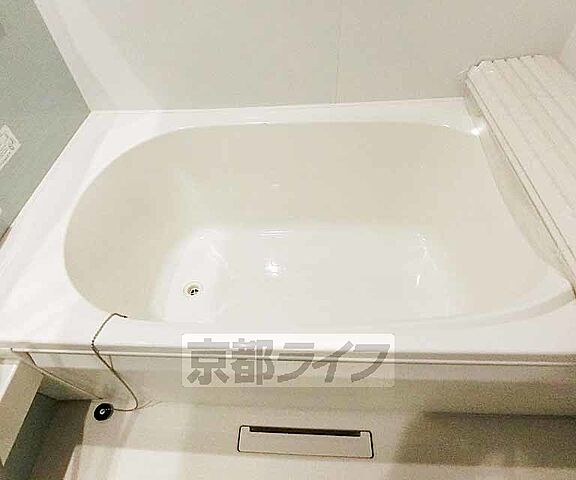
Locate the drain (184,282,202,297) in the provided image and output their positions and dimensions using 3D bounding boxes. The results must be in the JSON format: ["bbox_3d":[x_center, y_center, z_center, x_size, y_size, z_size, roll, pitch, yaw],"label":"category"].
[{"bbox_3d":[-0.304,0.159,1.060,0.058,0.014,0.058,0,50,4],"label":"drain"}]

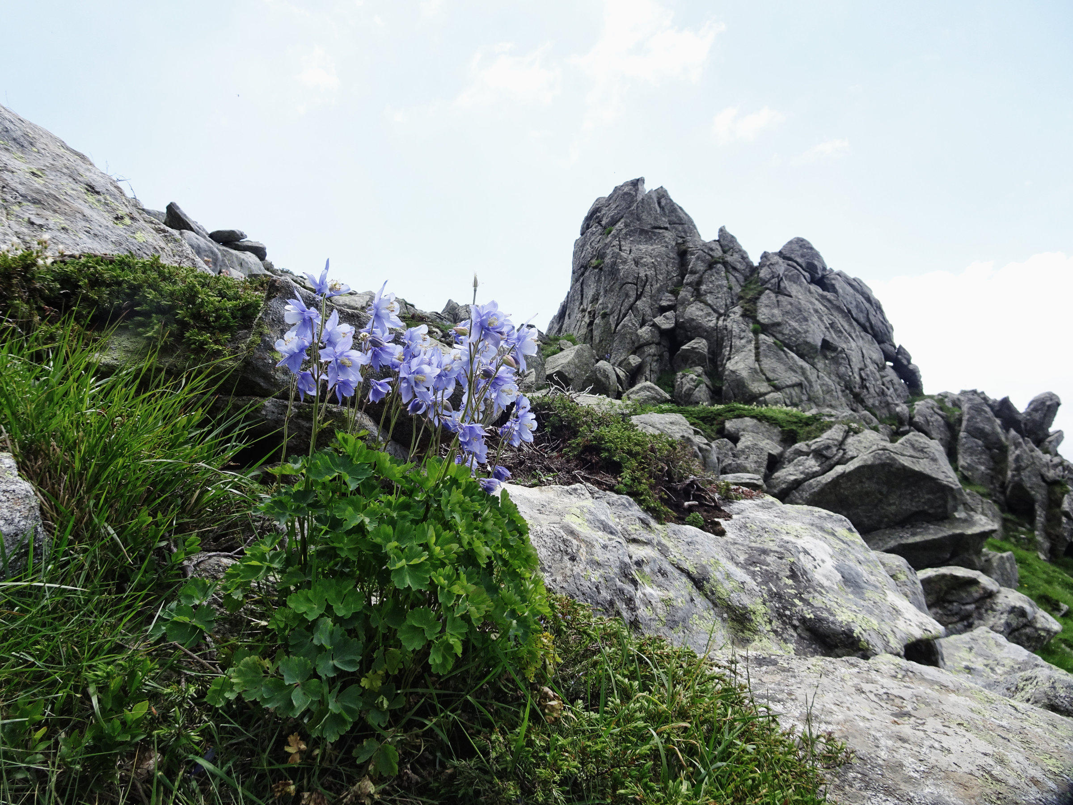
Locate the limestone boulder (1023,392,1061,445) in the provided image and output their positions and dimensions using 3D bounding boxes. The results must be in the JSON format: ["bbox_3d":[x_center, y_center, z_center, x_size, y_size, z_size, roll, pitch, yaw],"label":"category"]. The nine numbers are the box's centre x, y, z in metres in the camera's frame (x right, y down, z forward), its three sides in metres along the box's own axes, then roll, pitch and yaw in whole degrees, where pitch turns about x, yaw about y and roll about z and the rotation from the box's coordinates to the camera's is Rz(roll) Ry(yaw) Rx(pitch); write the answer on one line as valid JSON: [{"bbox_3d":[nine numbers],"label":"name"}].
[{"bbox_3d":[6.449,0.193,9.500,0.492,0.674,0.468,-3,-5,34],"label":"limestone boulder"}]

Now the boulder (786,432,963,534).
[{"bbox_3d":[2.501,0.592,5.500,1.314,0.733,0.985,-2,-4,24],"label":"boulder"}]

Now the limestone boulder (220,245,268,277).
[{"bbox_3d":[-1.691,-0.819,4.300,0.300,0.208,0.270,2,-4,-22],"label":"limestone boulder"}]

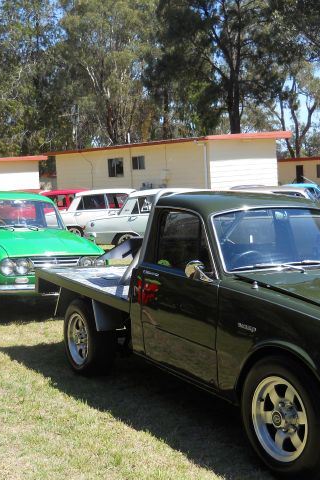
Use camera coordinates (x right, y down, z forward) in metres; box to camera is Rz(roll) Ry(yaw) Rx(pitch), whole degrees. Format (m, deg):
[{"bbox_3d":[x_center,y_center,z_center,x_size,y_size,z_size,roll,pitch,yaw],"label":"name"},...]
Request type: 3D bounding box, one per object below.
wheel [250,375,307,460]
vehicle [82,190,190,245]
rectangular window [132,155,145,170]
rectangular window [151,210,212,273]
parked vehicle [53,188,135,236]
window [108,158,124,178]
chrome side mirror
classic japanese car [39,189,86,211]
[{"bbox_3d":[0.649,0.885,3.423,0.170,0.420,0.420,-2,4,-30],"label":"wheel"},{"bbox_3d":[0.500,-0.440,15.500,4.100,1.410,1.530,-1,4,2],"label":"vehicle"},{"bbox_3d":[-0.914,-3.325,29.500,0.100,0.600,1.200,-3,5,-28],"label":"rectangular window"},{"bbox_3d":[0.145,0.005,4.309,0.060,0.380,0.730,16,-3,-31],"label":"rectangular window"},{"bbox_3d":[-1.010,-0.595,17.561,4.080,1.390,1.500,-3,5,0],"label":"parked vehicle"},{"bbox_3d":[-2.026,-3.311,31.500,0.100,0.860,1.220,-7,7,-42],"label":"window"},{"bbox_3d":[0.220,0.180,3.900,0.130,0.120,0.100,-2,6,-30],"label":"chrome side mirror"},{"bbox_3d":[-2.370,-0.808,20.461,4.080,1.390,1.500,-3,5,0],"label":"classic japanese car"}]

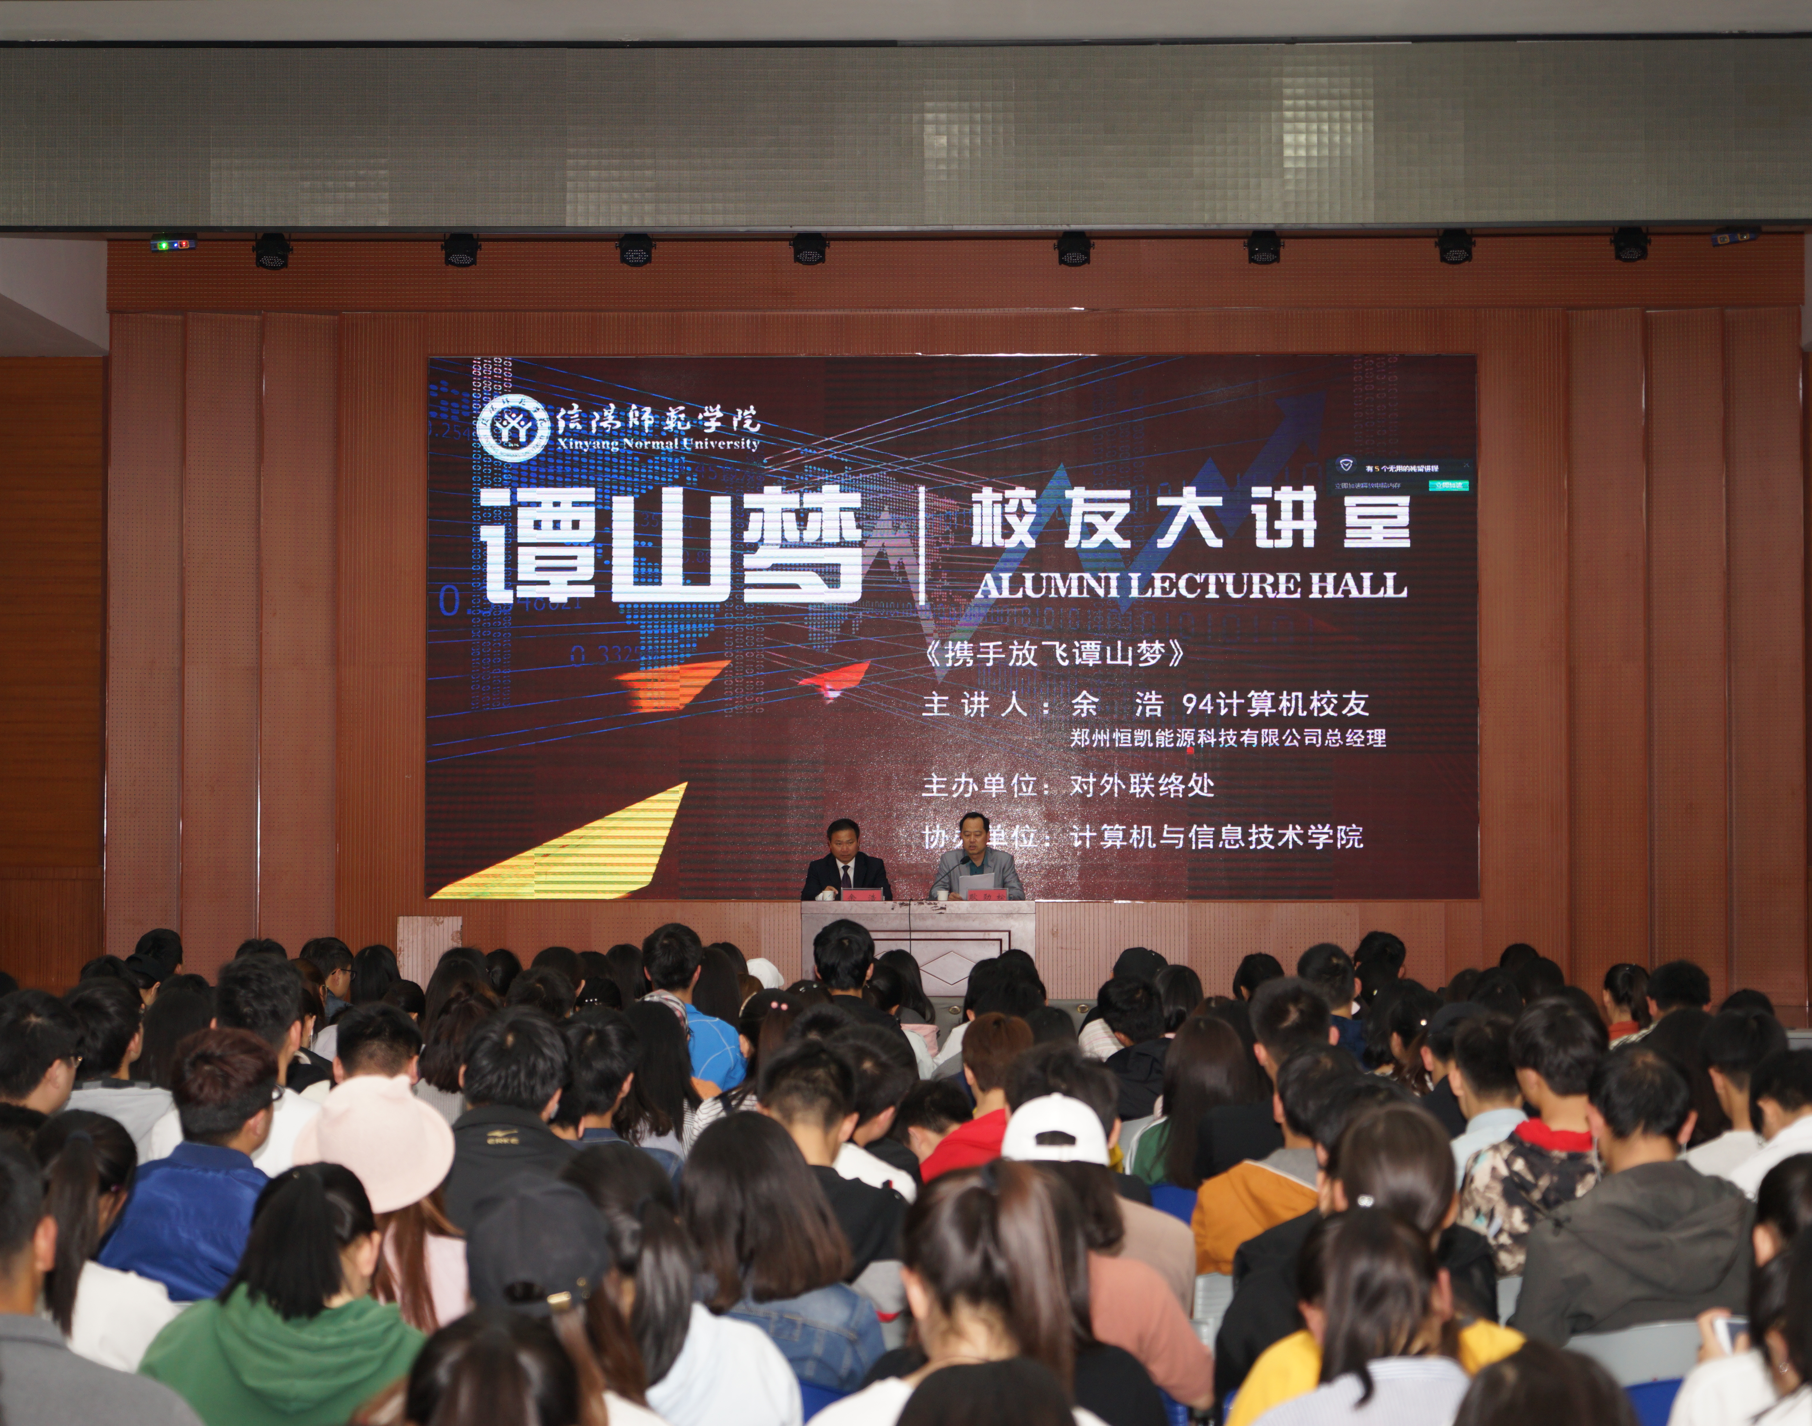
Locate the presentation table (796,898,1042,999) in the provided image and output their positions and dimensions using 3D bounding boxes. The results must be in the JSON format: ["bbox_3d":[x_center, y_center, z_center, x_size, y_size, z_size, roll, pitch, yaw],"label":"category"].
[{"bbox_3d":[0.068,1.473,19.437,1.350,0.750,0.500,0,-2,-1],"label":"presentation table"}]

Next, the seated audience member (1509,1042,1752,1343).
[{"bbox_3d":[1.323,1.230,6.234,0.470,1.240,0.750,0,-2,-2],"label":"seated audience member"}]

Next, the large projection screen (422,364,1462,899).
[{"bbox_3d":[0.330,-0.596,23.500,7.450,3.860,0.120,0,-2,-1],"label":"large projection screen"}]

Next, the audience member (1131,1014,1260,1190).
[{"bbox_3d":[0.744,1.363,8.570,0.420,1.190,0.720,0,-2,0],"label":"audience member"}]

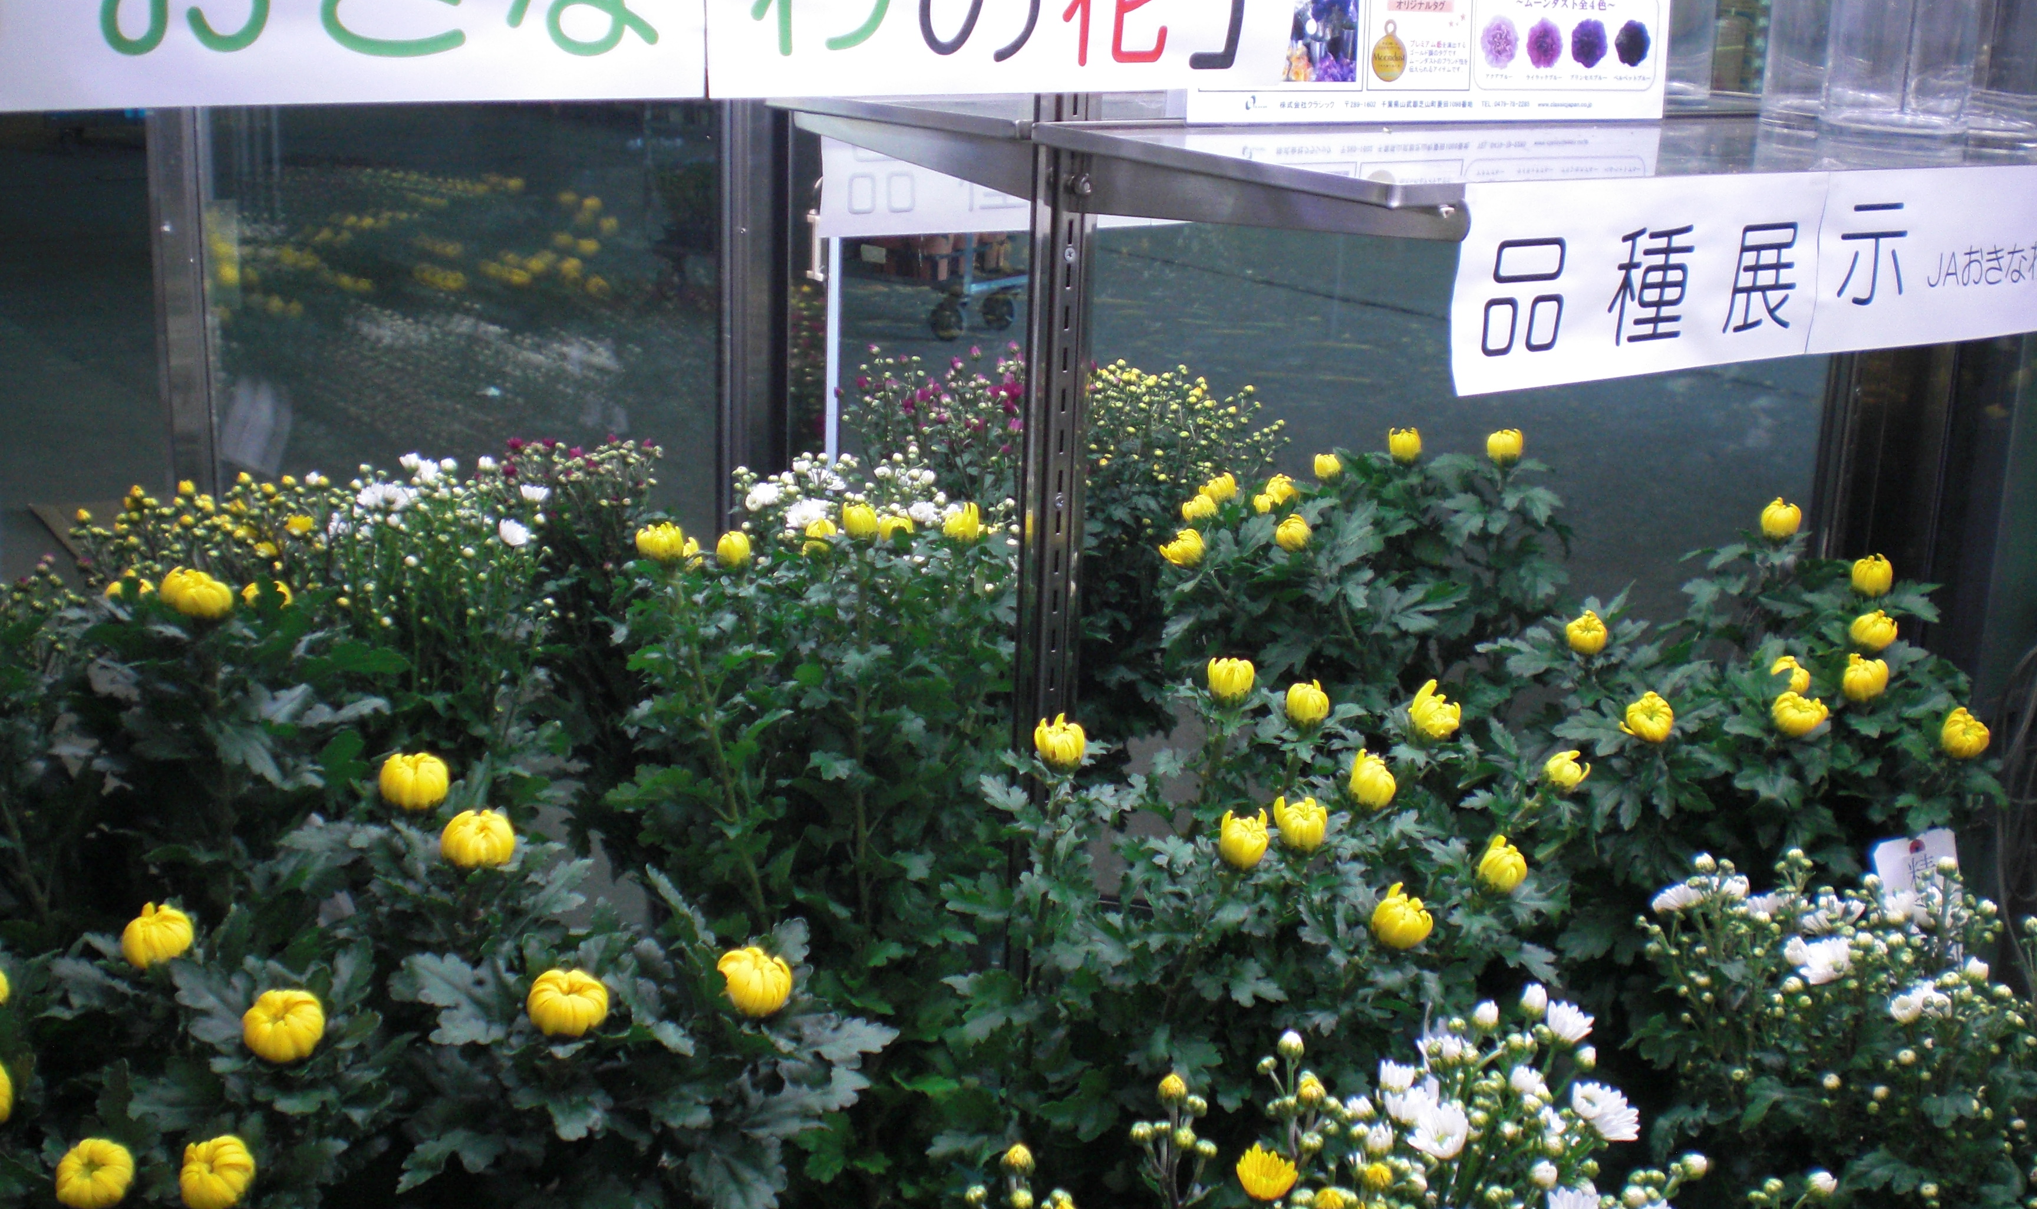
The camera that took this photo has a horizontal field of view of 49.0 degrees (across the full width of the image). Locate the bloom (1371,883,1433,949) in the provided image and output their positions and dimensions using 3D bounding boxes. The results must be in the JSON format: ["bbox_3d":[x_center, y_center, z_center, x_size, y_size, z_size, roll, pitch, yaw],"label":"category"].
[{"bbox_3d":[0.183,0.149,1.070,0.029,0.030,0.029,3,28,10],"label":"bloom"}]

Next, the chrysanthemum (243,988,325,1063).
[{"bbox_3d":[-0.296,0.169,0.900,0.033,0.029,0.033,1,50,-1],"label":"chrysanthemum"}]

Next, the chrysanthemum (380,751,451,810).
[{"bbox_3d":[-0.274,0.081,1.015,0.033,0.028,0.033,-2,17,-15],"label":"chrysanthemum"}]

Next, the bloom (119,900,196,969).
[{"bbox_3d":[-0.368,0.141,0.955,0.032,0.028,0.032,-18,39,-22],"label":"bloom"}]

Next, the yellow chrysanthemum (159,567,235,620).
[{"bbox_3d":[-0.474,-0.006,1.290,0.041,0.029,0.036,-4,17,-20],"label":"yellow chrysanthemum"}]

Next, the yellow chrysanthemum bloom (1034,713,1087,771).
[{"bbox_3d":[0.021,0.070,1.138,0.026,0.029,0.026,2,16,1],"label":"yellow chrysanthemum bloom"}]

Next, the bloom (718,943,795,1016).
[{"bbox_3d":[-0.110,0.158,0.935,0.032,0.029,0.032,3,20,-6],"label":"bloom"}]

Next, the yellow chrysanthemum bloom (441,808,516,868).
[{"bbox_3d":[-0.234,0.102,0.970,0.032,0.027,0.032,-2,32,-14],"label":"yellow chrysanthemum bloom"}]

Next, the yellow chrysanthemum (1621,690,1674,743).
[{"bbox_3d":[0.394,0.070,1.395,0.031,0.029,0.031,7,52,16],"label":"yellow chrysanthemum"}]

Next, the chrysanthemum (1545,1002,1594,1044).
[{"bbox_3d":[0.224,0.170,0.910,0.021,0.017,0.021,24,15,9],"label":"chrysanthemum"}]

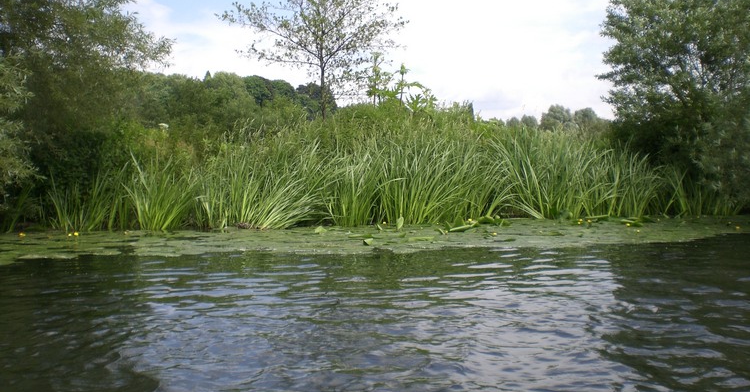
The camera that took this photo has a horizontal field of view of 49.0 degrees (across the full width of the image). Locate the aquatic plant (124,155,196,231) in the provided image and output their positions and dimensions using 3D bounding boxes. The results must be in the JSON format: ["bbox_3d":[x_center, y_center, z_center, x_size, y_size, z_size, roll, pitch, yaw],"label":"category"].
[{"bbox_3d":[-2.736,-0.032,10.500,0.900,0.970,0.750,0,4,0],"label":"aquatic plant"}]

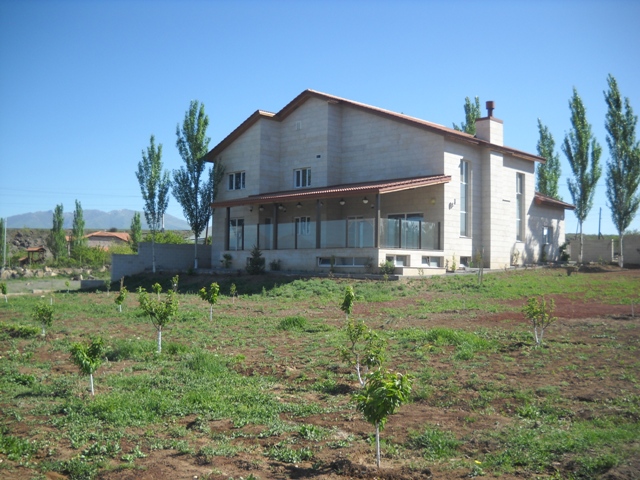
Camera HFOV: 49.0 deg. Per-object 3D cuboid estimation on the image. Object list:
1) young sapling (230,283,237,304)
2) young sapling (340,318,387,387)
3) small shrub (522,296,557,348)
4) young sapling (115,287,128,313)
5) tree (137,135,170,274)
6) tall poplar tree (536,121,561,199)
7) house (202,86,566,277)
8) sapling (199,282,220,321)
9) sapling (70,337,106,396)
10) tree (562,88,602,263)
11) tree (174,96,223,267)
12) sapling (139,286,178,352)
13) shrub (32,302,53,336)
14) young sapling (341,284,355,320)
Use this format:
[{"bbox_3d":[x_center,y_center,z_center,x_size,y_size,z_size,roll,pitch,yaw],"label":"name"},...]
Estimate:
[{"bbox_3d":[-2.881,1.782,23.400,0.200,0.733,0.200,1,-2,0],"label":"young sapling"},{"bbox_3d":[0.511,1.321,8.250,0.540,0.798,0.513,1,-2,0],"label":"young sapling"},{"bbox_3d":[4.325,1.606,13.851,0.699,0.982,0.678,0,-3,17],"label":"small shrub"},{"bbox_3d":[-6.535,1.960,23.151,0.441,0.854,0.428,1,-3,-16],"label":"young sapling"},{"bbox_3d":[-10.427,-2.270,44.000,2.129,8.673,2.129,1,-2,0],"label":"tree"},{"bbox_3d":[18.292,-3.985,56.000,2.232,11.398,2.232,1,-2,0],"label":"tall poplar tree"},{"bbox_3d":[4.512,-3.374,47.486,17.200,11.360,21.860,-2,-3,43],"label":"house"},{"bbox_3d":[-3.101,1.740,19.805,0.583,1.082,0.565,1,-3,-9],"label":"sapling"},{"bbox_3d":[-2.718,1.485,8.250,0.423,0.705,0.402,1,-2,0],"label":"sapling"},{"bbox_3d":[19.428,-4.755,52.000,2.960,12.915,2.960,1,-2,0],"label":"tree"},{"bbox_3d":[-7.955,-3.617,46.000,3.404,11.032,3.064,1,-2,0],"label":"tree"},{"bbox_3d":[-2.915,1.432,12.668,0.756,1.185,0.733,1,-3,-13],"label":"sapling"},{"bbox_3d":[-6.102,1.746,15.479,0.451,0.735,0.438,2,-3,-21],"label":"shrub"},{"bbox_3d":[0.724,1.717,18.353,0.352,1.055,0.342,1,-2,2],"label":"young sapling"}]

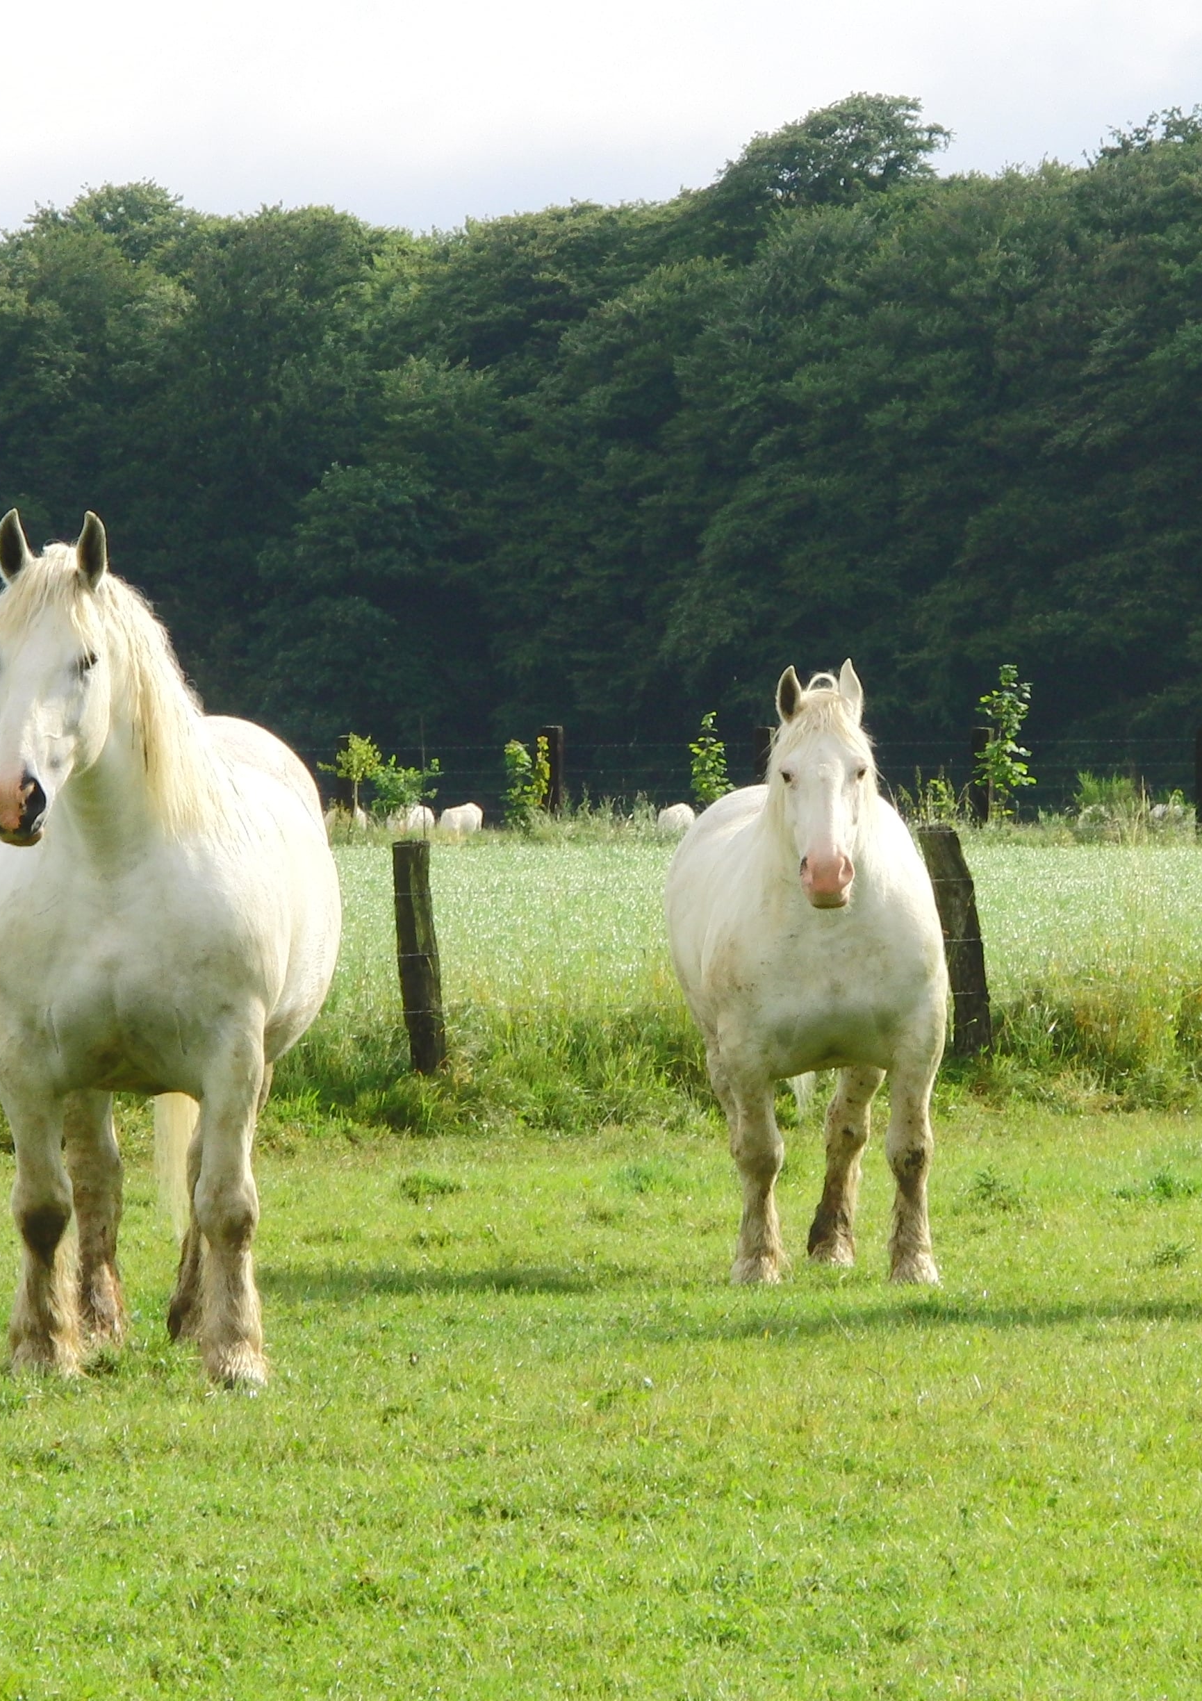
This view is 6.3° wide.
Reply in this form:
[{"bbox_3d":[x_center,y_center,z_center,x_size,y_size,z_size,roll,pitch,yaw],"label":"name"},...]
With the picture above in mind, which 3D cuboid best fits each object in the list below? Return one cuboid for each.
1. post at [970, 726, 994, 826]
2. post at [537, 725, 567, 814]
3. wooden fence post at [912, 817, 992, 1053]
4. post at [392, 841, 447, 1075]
[{"bbox_3d":[3.830,-0.713,110.000,0.210,1.100,0.210,0,0,0],"label":"post"},{"bbox_3d":[-0.490,-0.730,110.000,0.210,1.100,0.210,0,0,0],"label":"post"},{"bbox_3d":[1.656,0.442,51.000,0.180,1.130,0.180,-9,0,0],"label":"wooden fence post"},{"bbox_3d":[-0.826,0.502,50.000,0.170,1.110,0.170,-4,0,0],"label":"post"}]

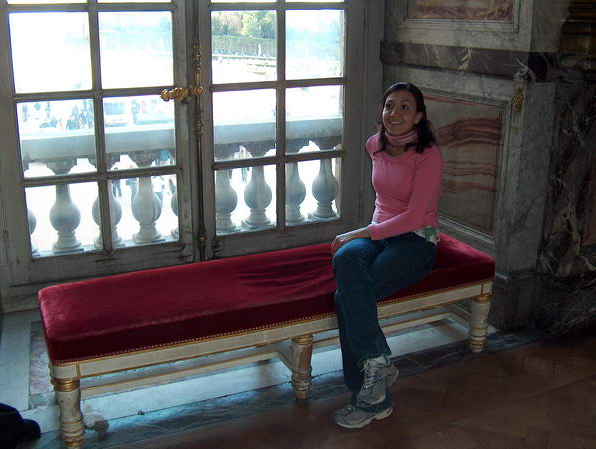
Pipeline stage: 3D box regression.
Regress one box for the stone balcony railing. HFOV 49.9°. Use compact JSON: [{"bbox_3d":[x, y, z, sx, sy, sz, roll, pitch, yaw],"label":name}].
[{"bbox_3d":[-0.724,-0.261,4.189,2.200,0.768,0.260,-8,19,-24],"label":"stone balcony railing"}]

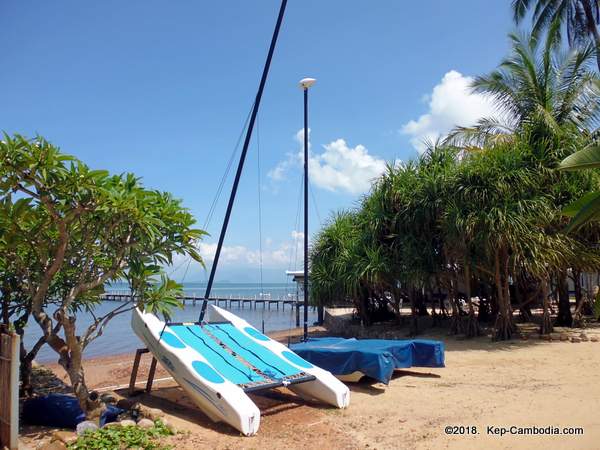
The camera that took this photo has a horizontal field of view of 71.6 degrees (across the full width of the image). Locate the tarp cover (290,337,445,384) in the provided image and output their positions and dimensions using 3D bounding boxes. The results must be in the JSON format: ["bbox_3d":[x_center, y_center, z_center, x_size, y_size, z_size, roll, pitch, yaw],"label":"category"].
[{"bbox_3d":[1.023,2.555,8.270,2.800,0.560,2.100,-7,-10,39],"label":"tarp cover"}]

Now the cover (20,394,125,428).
[{"bbox_3d":[-2.740,2.203,5.043,1.150,0.350,0.600,3,-8,-17],"label":"cover"}]

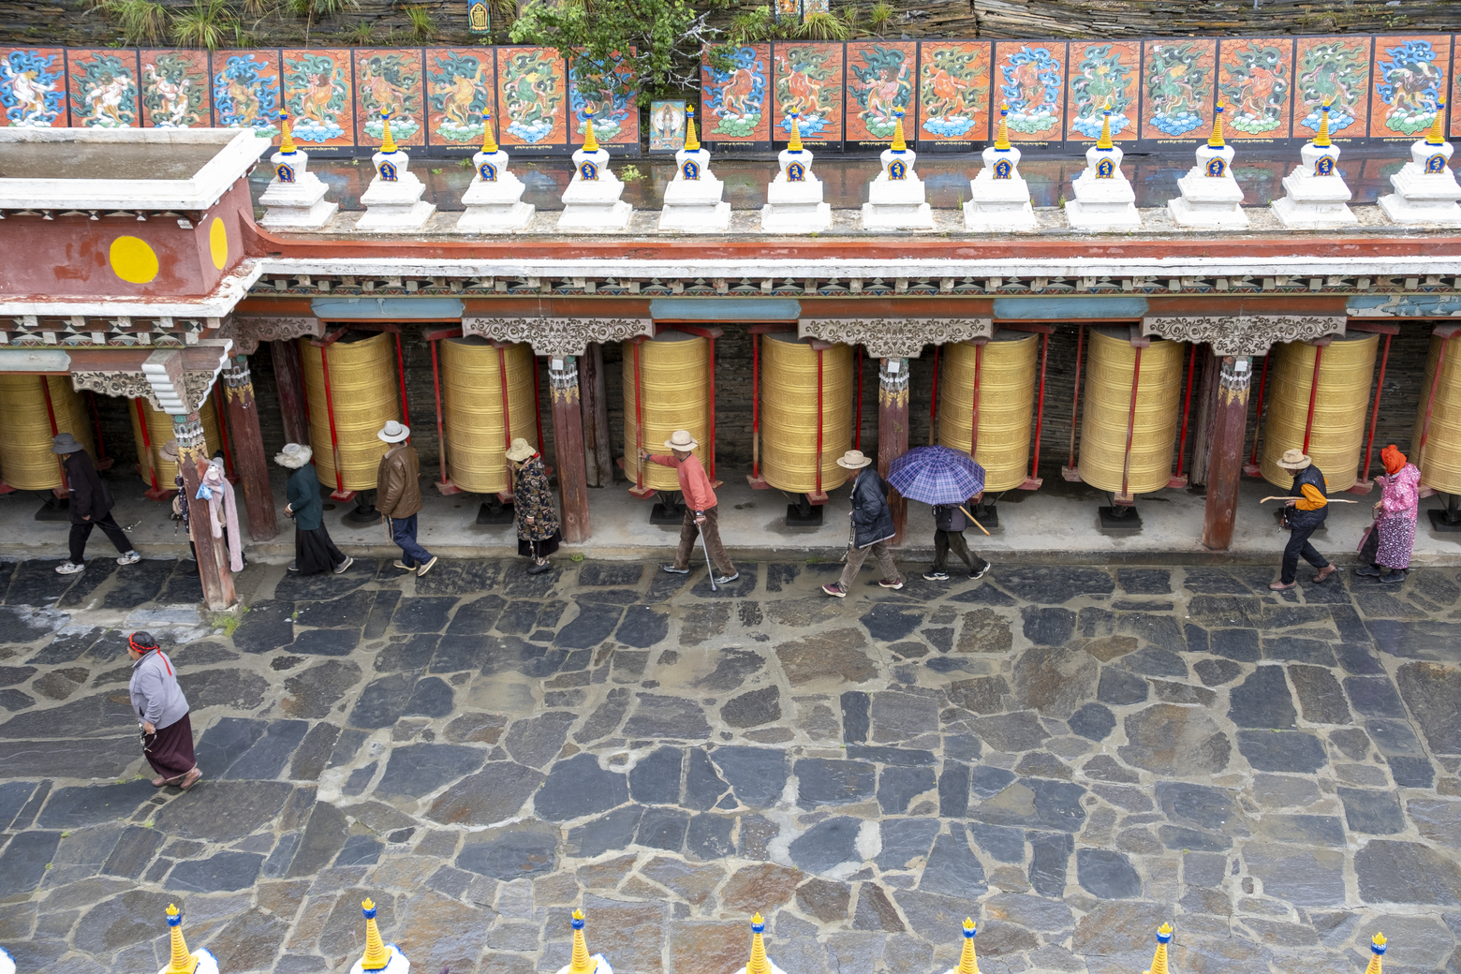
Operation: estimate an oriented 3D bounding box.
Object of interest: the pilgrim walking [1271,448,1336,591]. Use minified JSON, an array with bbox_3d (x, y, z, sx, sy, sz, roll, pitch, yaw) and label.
[{"bbox_3d":[5.987,0.316,17.180,0.680,1.560,0.520,-2,25,0],"label":"pilgrim walking"}]

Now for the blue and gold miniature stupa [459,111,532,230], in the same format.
[{"bbox_3d":[-2.442,-3.290,17.015,0.700,1.162,0.680,0,26,2],"label":"blue and gold miniature stupa"}]

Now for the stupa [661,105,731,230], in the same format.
[{"bbox_3d":[-0.376,-3.282,16.928,0.700,1.197,0.680,0,26,2],"label":"stupa"}]

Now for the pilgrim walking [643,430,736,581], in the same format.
[{"bbox_3d":[-0.421,0.165,17.763,1.000,1.677,0.700,0,25,2],"label":"pilgrim walking"}]

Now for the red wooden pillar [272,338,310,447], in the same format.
[{"bbox_3d":[-5.100,-1.169,19.263,0.300,2.420,0.300,0,26,2],"label":"red wooden pillar"}]

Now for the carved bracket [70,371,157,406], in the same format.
[{"bbox_3d":[-5.661,-0.943,15.657,0.970,0.395,0.200,0,27,4],"label":"carved bracket"}]

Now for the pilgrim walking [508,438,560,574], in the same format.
[{"bbox_3d":[-2.086,0.206,17.723,0.472,1.550,0.550,0,26,2],"label":"pilgrim walking"}]

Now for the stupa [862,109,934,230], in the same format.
[{"bbox_3d":[1.695,-3.275,16.799,0.692,1.149,0.692,0,25,2],"label":"stupa"}]

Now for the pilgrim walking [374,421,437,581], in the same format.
[{"bbox_3d":[-3.474,0.124,17.708,0.537,1.750,0.550,5,26,11],"label":"pilgrim walking"}]

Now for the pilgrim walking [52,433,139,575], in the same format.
[{"bbox_3d":[-6.876,0.155,17.688,0.841,1.587,0.511,0,25,4],"label":"pilgrim walking"}]

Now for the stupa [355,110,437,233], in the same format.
[{"bbox_3d":[-3.481,-3.308,17.067,0.680,1.150,0.710,0,25,4],"label":"stupa"}]

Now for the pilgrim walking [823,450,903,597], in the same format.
[{"bbox_3d":[1.382,0.367,17.354,0.800,1.608,0.550,0,25,2],"label":"pilgrim walking"}]

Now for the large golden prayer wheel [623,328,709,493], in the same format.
[{"bbox_3d":[-0.701,-0.950,18.354,0.974,1.744,0.974,-1,25,0],"label":"large golden prayer wheel"}]

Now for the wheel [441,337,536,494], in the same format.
[{"bbox_3d":[-2.666,-0.942,18.568,1.001,1.729,1.001,-1,25,1],"label":"wheel"}]

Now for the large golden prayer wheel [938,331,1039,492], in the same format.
[{"bbox_3d":[2.785,-0.937,18.048,0.990,1.735,0.990,0,26,2],"label":"large golden prayer wheel"}]

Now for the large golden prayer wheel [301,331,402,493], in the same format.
[{"bbox_3d":[-4.095,-0.922,18.145,0.969,1.699,0.969,-1,25,1],"label":"large golden prayer wheel"}]

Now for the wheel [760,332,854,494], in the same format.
[{"bbox_3d":[0.824,-0.893,17.822,0.969,1.690,0.969,0,25,4],"label":"wheel"}]

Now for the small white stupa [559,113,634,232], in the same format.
[{"bbox_3d":[-1.413,-3.325,17.164,0.717,1.179,0.717,0,25,4],"label":"small white stupa"}]

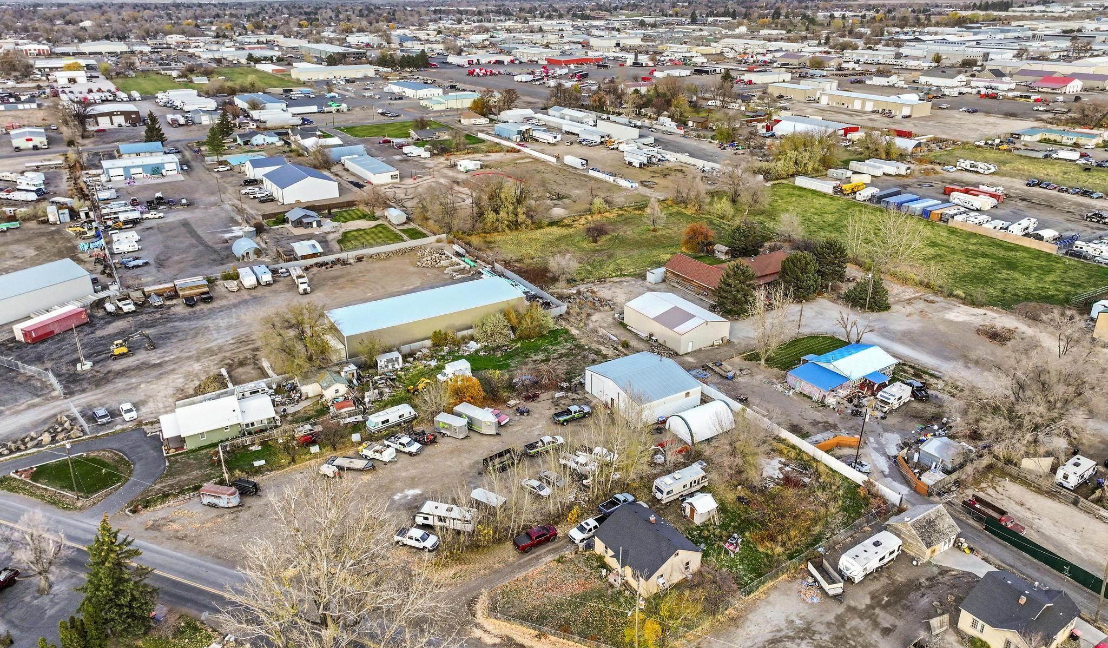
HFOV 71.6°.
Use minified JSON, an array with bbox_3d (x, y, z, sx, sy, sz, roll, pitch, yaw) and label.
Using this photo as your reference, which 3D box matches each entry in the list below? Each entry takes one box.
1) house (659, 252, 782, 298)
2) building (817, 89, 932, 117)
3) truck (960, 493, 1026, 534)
[{"bbox_3d":[42.430,-12.950,182.870,28.000,5.900,19.300,-14,28,-30],"label":"house"},{"bbox_3d":[184.900,-127.967,444.165,16.800,7.200,62.000,-15,28,-30],"label":"building"},{"bbox_3d":[57.670,25.340,100.380,2.300,2.050,7.300,-14,28,-30],"label":"truck"}]

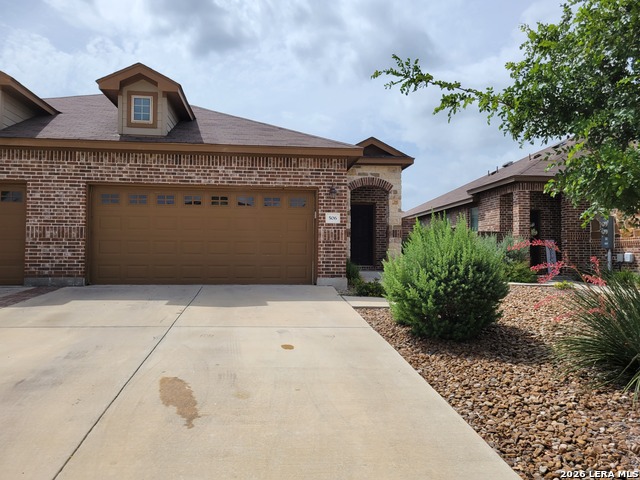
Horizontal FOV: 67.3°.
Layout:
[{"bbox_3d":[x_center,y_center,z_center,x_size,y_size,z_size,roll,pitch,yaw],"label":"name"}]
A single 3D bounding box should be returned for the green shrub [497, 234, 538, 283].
[{"bbox_3d":[5.930,0.540,14.400,1.350,1.410,1.250,0,-2,0],"label":"green shrub"}]

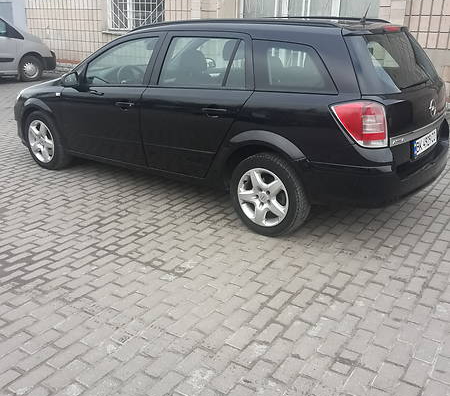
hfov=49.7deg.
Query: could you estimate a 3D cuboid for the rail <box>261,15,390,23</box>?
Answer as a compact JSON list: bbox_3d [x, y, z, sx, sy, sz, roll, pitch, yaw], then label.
[{"bbox_3d":[0.581,-1.589,4.418,1.910,0.100,0.065,15,26,35],"label":"rail"}]

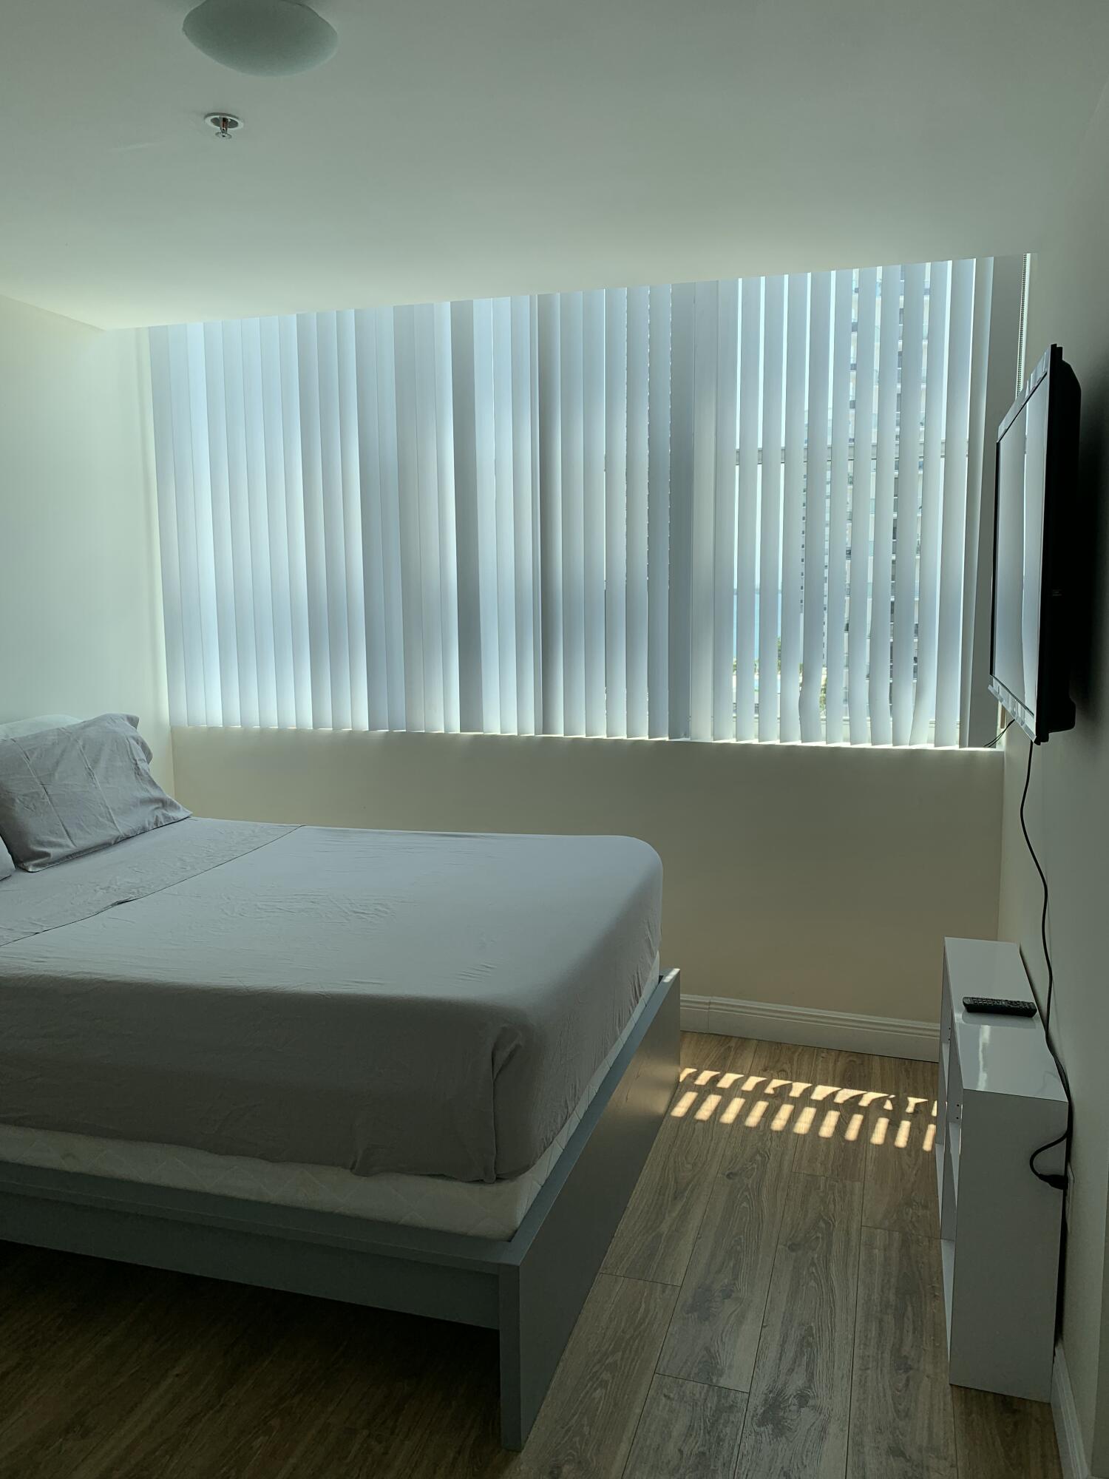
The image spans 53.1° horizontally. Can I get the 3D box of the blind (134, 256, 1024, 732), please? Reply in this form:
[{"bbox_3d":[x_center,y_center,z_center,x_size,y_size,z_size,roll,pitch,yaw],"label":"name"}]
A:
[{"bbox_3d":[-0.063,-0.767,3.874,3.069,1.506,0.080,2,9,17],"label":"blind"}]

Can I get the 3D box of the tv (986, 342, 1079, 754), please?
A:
[{"bbox_3d":[0.918,-0.354,2.126,0.075,0.595,0.960,1,8,17],"label":"tv"}]

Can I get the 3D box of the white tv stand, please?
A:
[{"bbox_3d":[1.014,0.916,2.591,0.187,0.625,0.940,2,9,17],"label":"white tv stand"}]

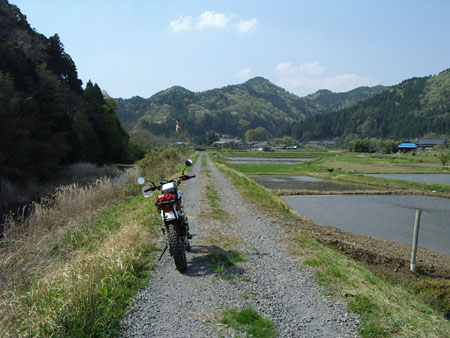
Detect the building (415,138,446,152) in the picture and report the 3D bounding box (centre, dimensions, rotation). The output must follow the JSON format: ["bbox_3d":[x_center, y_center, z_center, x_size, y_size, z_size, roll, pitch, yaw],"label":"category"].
[{"bbox_3d":[82.397,-9.333,198.000,10.800,5.700,7.200,1,3,14],"label":"building"}]

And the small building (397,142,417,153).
[{"bbox_3d":[70.616,-8.157,192.000,6.800,3.700,5.000,1,3,14],"label":"small building"}]

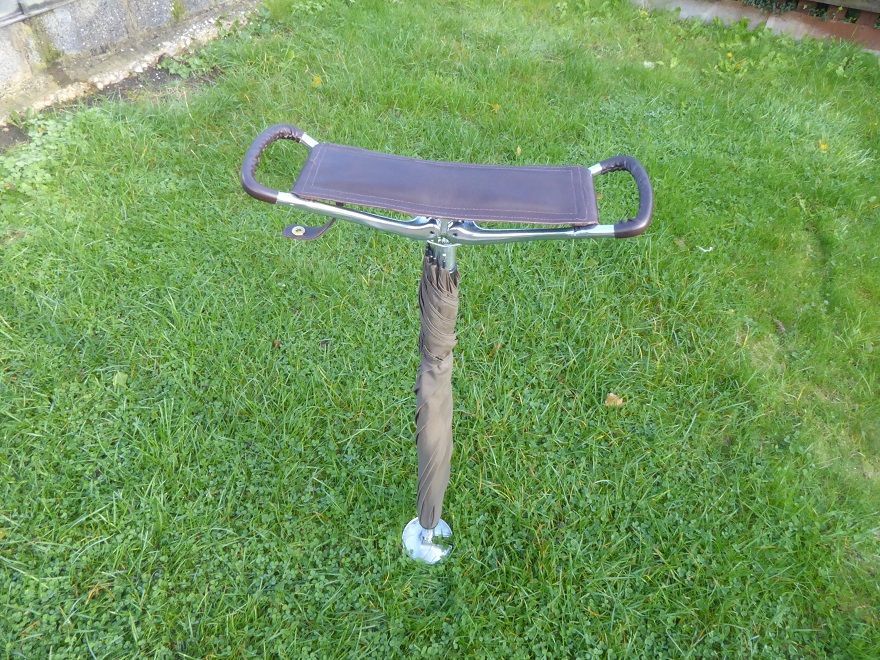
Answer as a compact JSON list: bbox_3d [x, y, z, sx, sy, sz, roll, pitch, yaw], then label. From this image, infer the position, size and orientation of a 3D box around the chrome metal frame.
[{"bbox_3d":[0.008,-0.140,0.661,0.357,0.067,0.128,5,44,2],"label":"chrome metal frame"}]

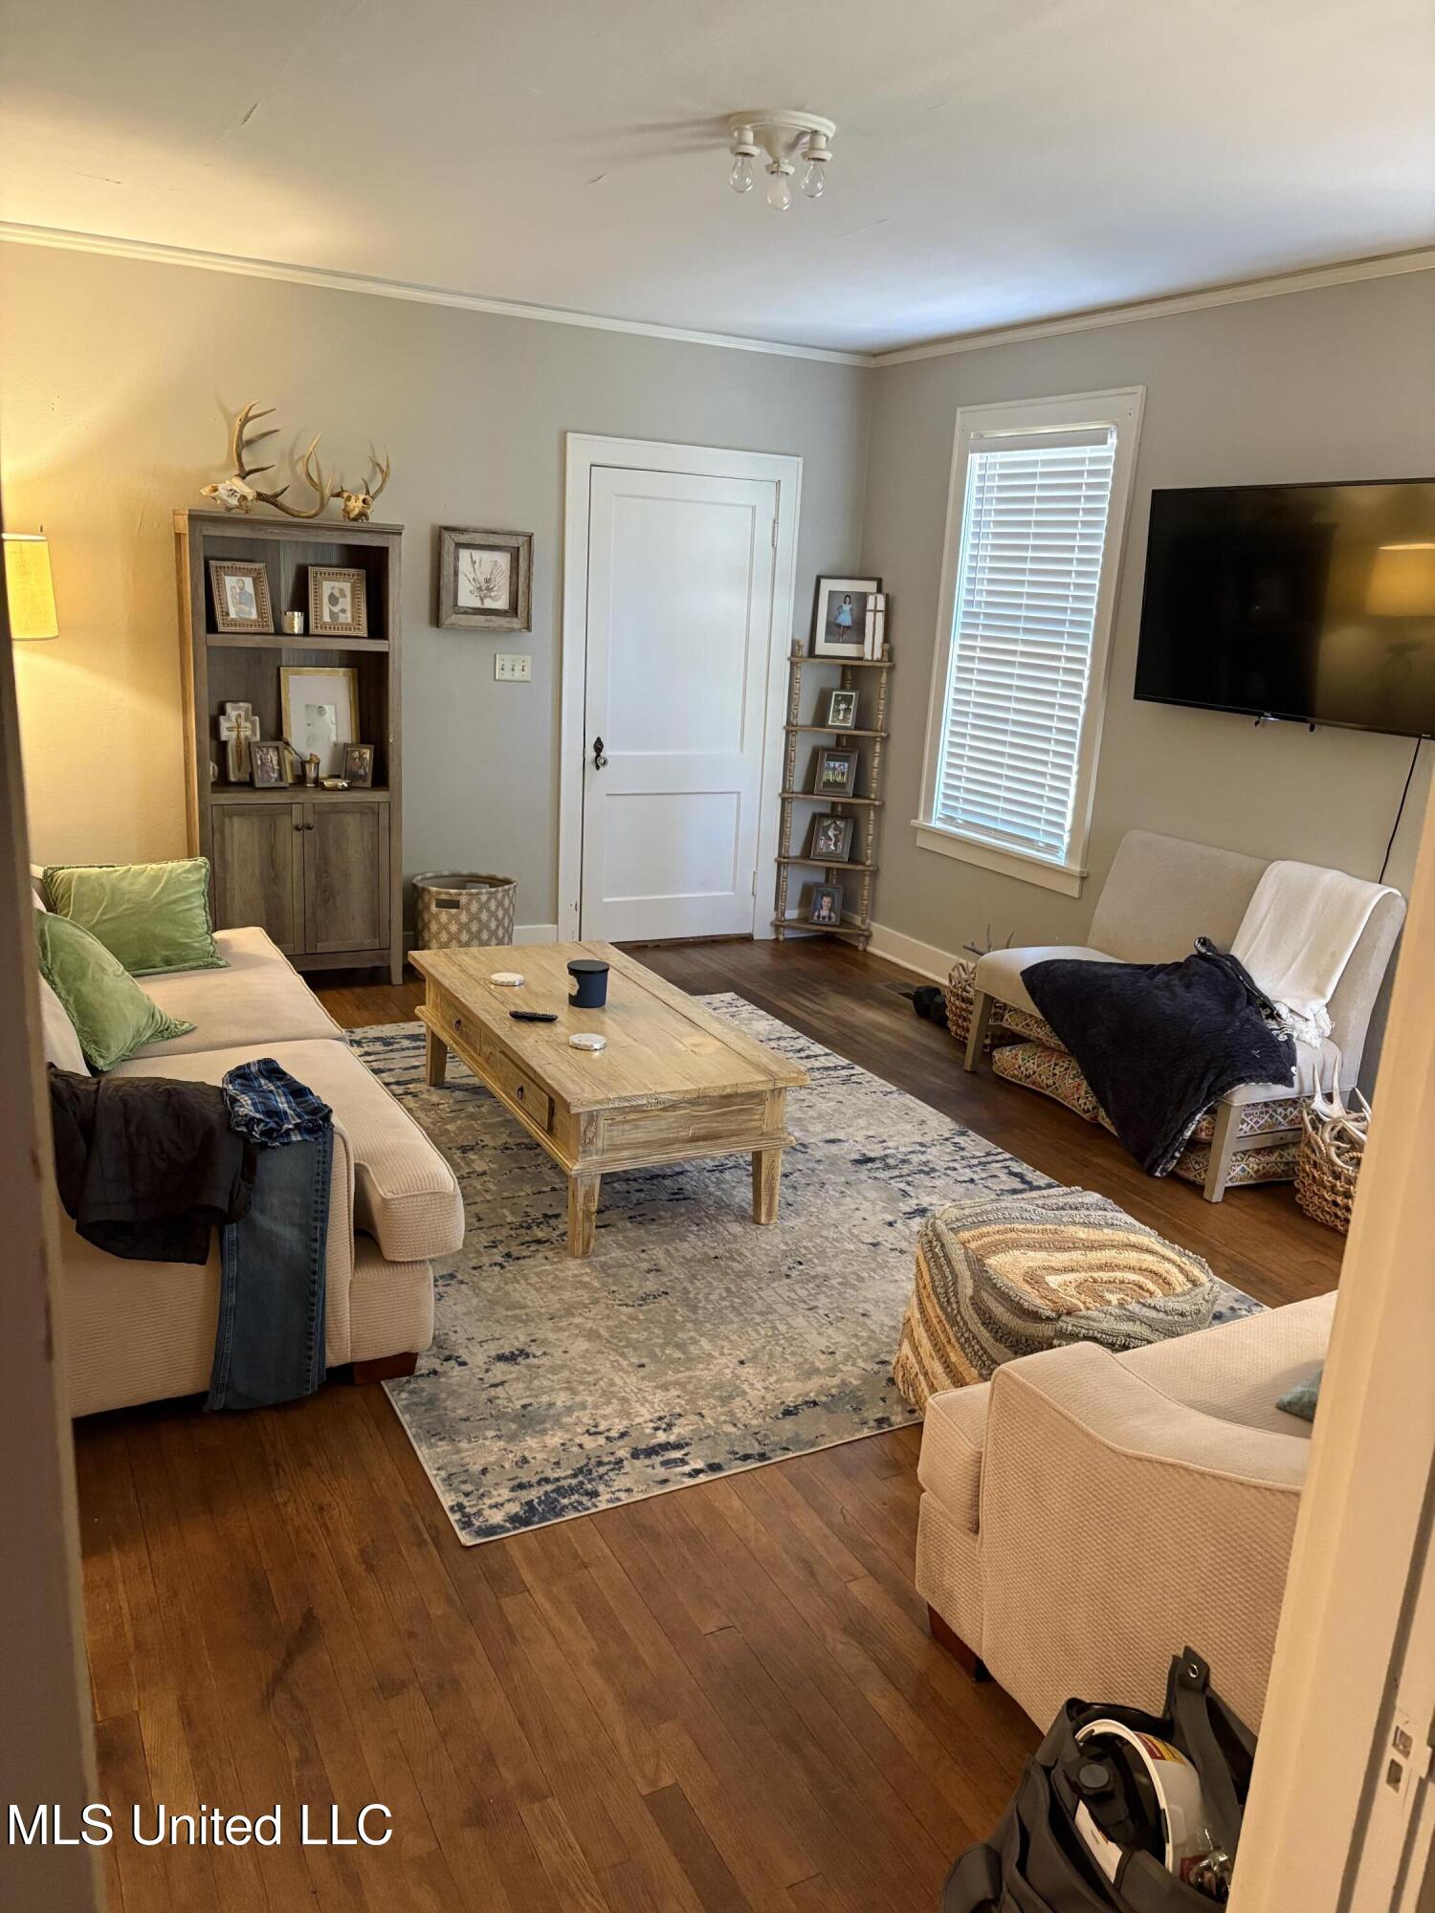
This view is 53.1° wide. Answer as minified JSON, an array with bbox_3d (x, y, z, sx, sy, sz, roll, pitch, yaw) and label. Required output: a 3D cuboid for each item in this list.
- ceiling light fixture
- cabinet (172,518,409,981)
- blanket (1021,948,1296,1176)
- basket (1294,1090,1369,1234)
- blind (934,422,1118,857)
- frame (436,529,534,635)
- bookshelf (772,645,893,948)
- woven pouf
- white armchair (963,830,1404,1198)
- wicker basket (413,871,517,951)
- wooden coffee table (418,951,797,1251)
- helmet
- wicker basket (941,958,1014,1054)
[{"bbox_3d":[0.148,-1.850,3.359,0.250,0.155,0.250,3,15,-1],"label":"ceiling light fixture"},{"bbox_3d":[-1.631,-0.755,5.552,0.772,1.794,0.294,-5,17,-30],"label":"cabinet"},{"bbox_3d":[1.378,0.265,4.464,0.446,0.627,0.924,-4,16,-26],"label":"blanket"},{"bbox_3d":[1.911,0.633,4.030,0.330,0.256,0.429,-4,16,-26],"label":"basket"},{"bbox_3d":[1.223,-1.281,5.854,0.060,1.625,0.860,-4,17,-27],"label":"blind"},{"bbox_3d":[-0.969,-1.570,6.002,0.405,0.405,0.036,-4,17,-27],"label":"frame"},{"bbox_3d":[0.572,-0.764,6.800,0.487,1.421,0.264,7,15,16],"label":"bookshelf"},{"bbox_3d":[0.703,0.757,2.990,0.470,0.389,0.470,-4,16,-27],"label":"woven pouf"},{"bbox_3d":[1.433,0.119,4.657,0.635,0.883,1.254,-4,16,-26],"label":"white armchair"},{"bbox_3d":[-1.071,-0.111,6.100,0.425,0.422,0.415,-4,17,-27],"label":"wicker basket"},{"bbox_3d":[-0.383,0.358,4.218,0.676,0.427,1.444,-4,16,-26],"label":"wooden coffee table"},{"bbox_3d":[0.482,0.995,1.611,0.165,0.275,0.220,11,14,-17],"label":"helmet"},{"bbox_3d":[1.111,0.203,5.714,0.280,0.250,0.280,-4,17,-27],"label":"wicker basket"}]

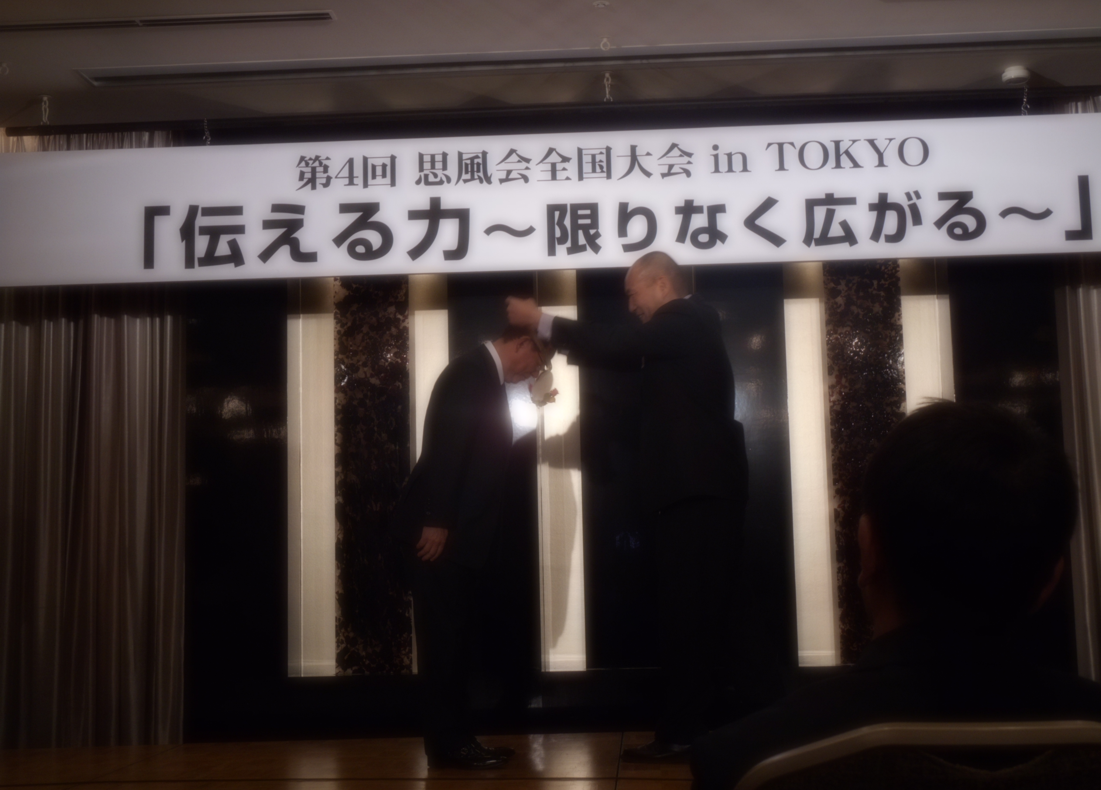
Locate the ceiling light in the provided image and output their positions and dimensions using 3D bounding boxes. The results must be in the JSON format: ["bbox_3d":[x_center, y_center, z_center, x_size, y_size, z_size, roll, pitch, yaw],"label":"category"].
[{"bbox_3d":[1.714,-1.179,5.385,0.100,0.045,0.100,-2,-6,3],"label":"ceiling light"}]

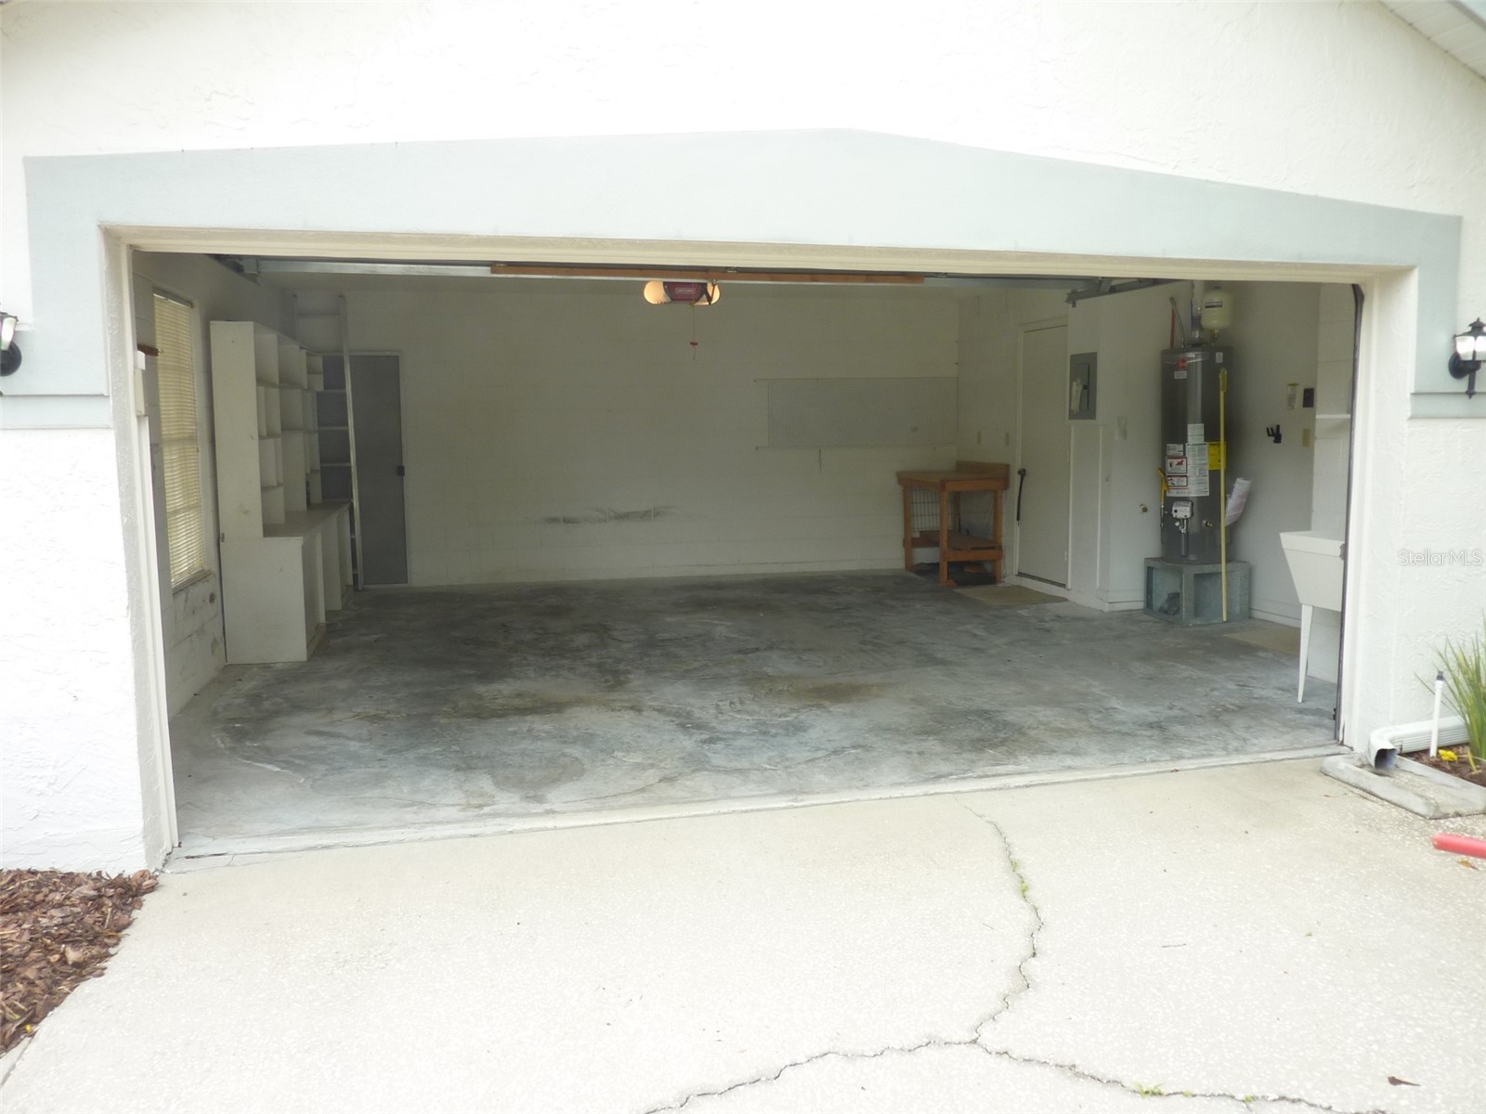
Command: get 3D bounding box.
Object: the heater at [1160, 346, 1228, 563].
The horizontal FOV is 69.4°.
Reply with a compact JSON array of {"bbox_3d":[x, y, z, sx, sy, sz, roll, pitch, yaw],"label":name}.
[{"bbox_3d":[3.298,-0.742,7.788,0.490,1.498,0.490,-7,10,-40],"label":"heater"}]

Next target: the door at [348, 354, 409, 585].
[{"bbox_3d":[-3.306,-0.744,9.262,0.737,2.000,0.061,-2,8,-13],"label":"door"}]

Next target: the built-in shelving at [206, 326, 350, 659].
[{"bbox_3d":[-3.231,-0.530,7.694,0.475,2.055,2.525,-2,8,-13],"label":"built-in shelving"}]

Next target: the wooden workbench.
[{"bbox_3d":[1.890,-0.329,9.867,0.667,1.030,1.081,-2,8,-13],"label":"wooden workbench"}]

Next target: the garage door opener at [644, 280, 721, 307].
[{"bbox_3d":[-0.397,-1.739,7.064,0.495,0.167,0.263,-2,8,-13],"label":"garage door opener"}]

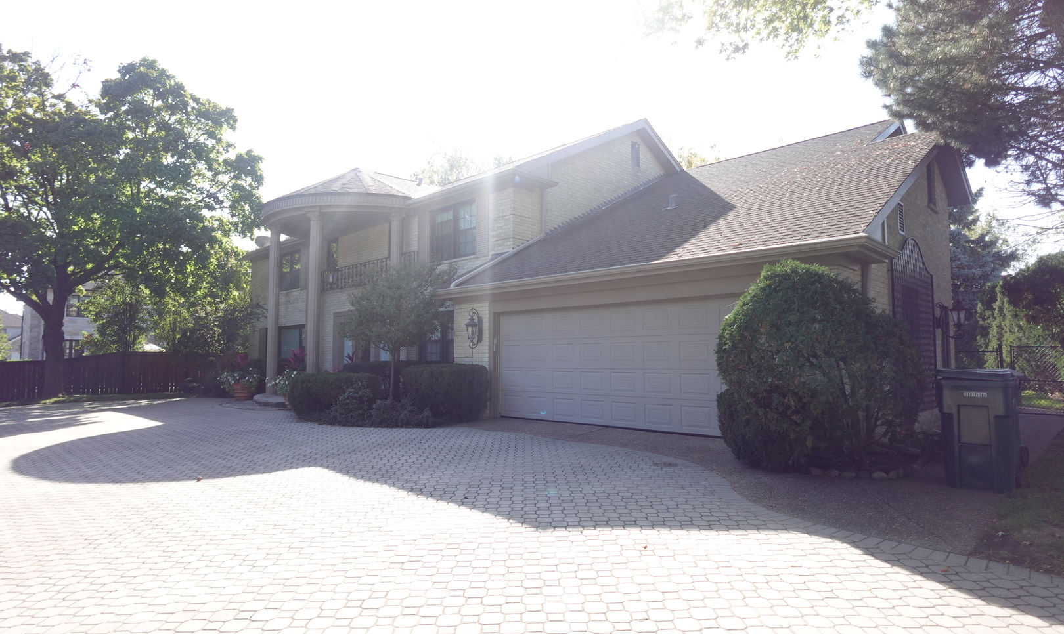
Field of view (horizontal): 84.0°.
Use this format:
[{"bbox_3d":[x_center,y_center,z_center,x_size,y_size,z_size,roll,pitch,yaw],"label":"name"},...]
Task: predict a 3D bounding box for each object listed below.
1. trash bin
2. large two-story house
[{"bbox_3d":[4.279,1.058,5.671,0.630,1.090,0.760,-3,-5,39],"label":"trash bin"},{"bbox_3d":[-0.299,-1.975,21.394,25.900,9.400,14.900,-4,-5,43],"label":"large two-story house"}]

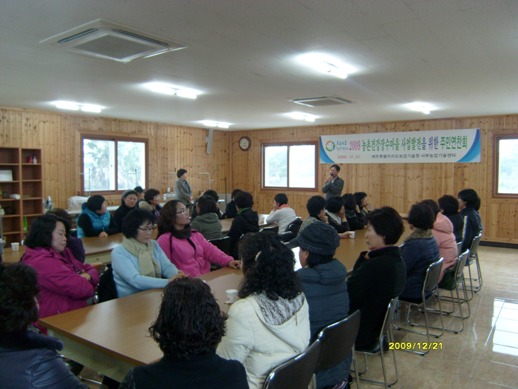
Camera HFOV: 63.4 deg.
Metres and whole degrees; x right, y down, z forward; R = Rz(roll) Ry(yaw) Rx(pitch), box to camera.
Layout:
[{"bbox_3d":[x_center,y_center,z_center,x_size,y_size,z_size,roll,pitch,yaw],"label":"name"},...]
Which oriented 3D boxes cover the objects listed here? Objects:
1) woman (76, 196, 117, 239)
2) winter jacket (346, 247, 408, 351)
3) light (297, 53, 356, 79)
[{"bbox_3d":[-1.842,0.633,5.132,0.750,1.228,0.510,2,4,31],"label":"woman"},{"bbox_3d":[0.803,0.688,2.896,0.460,0.660,0.520,2,4,28],"label":"winter jacket"},{"bbox_3d":[0.672,-1.238,4.017,0.280,0.100,1.100,3,4,36],"label":"light"}]

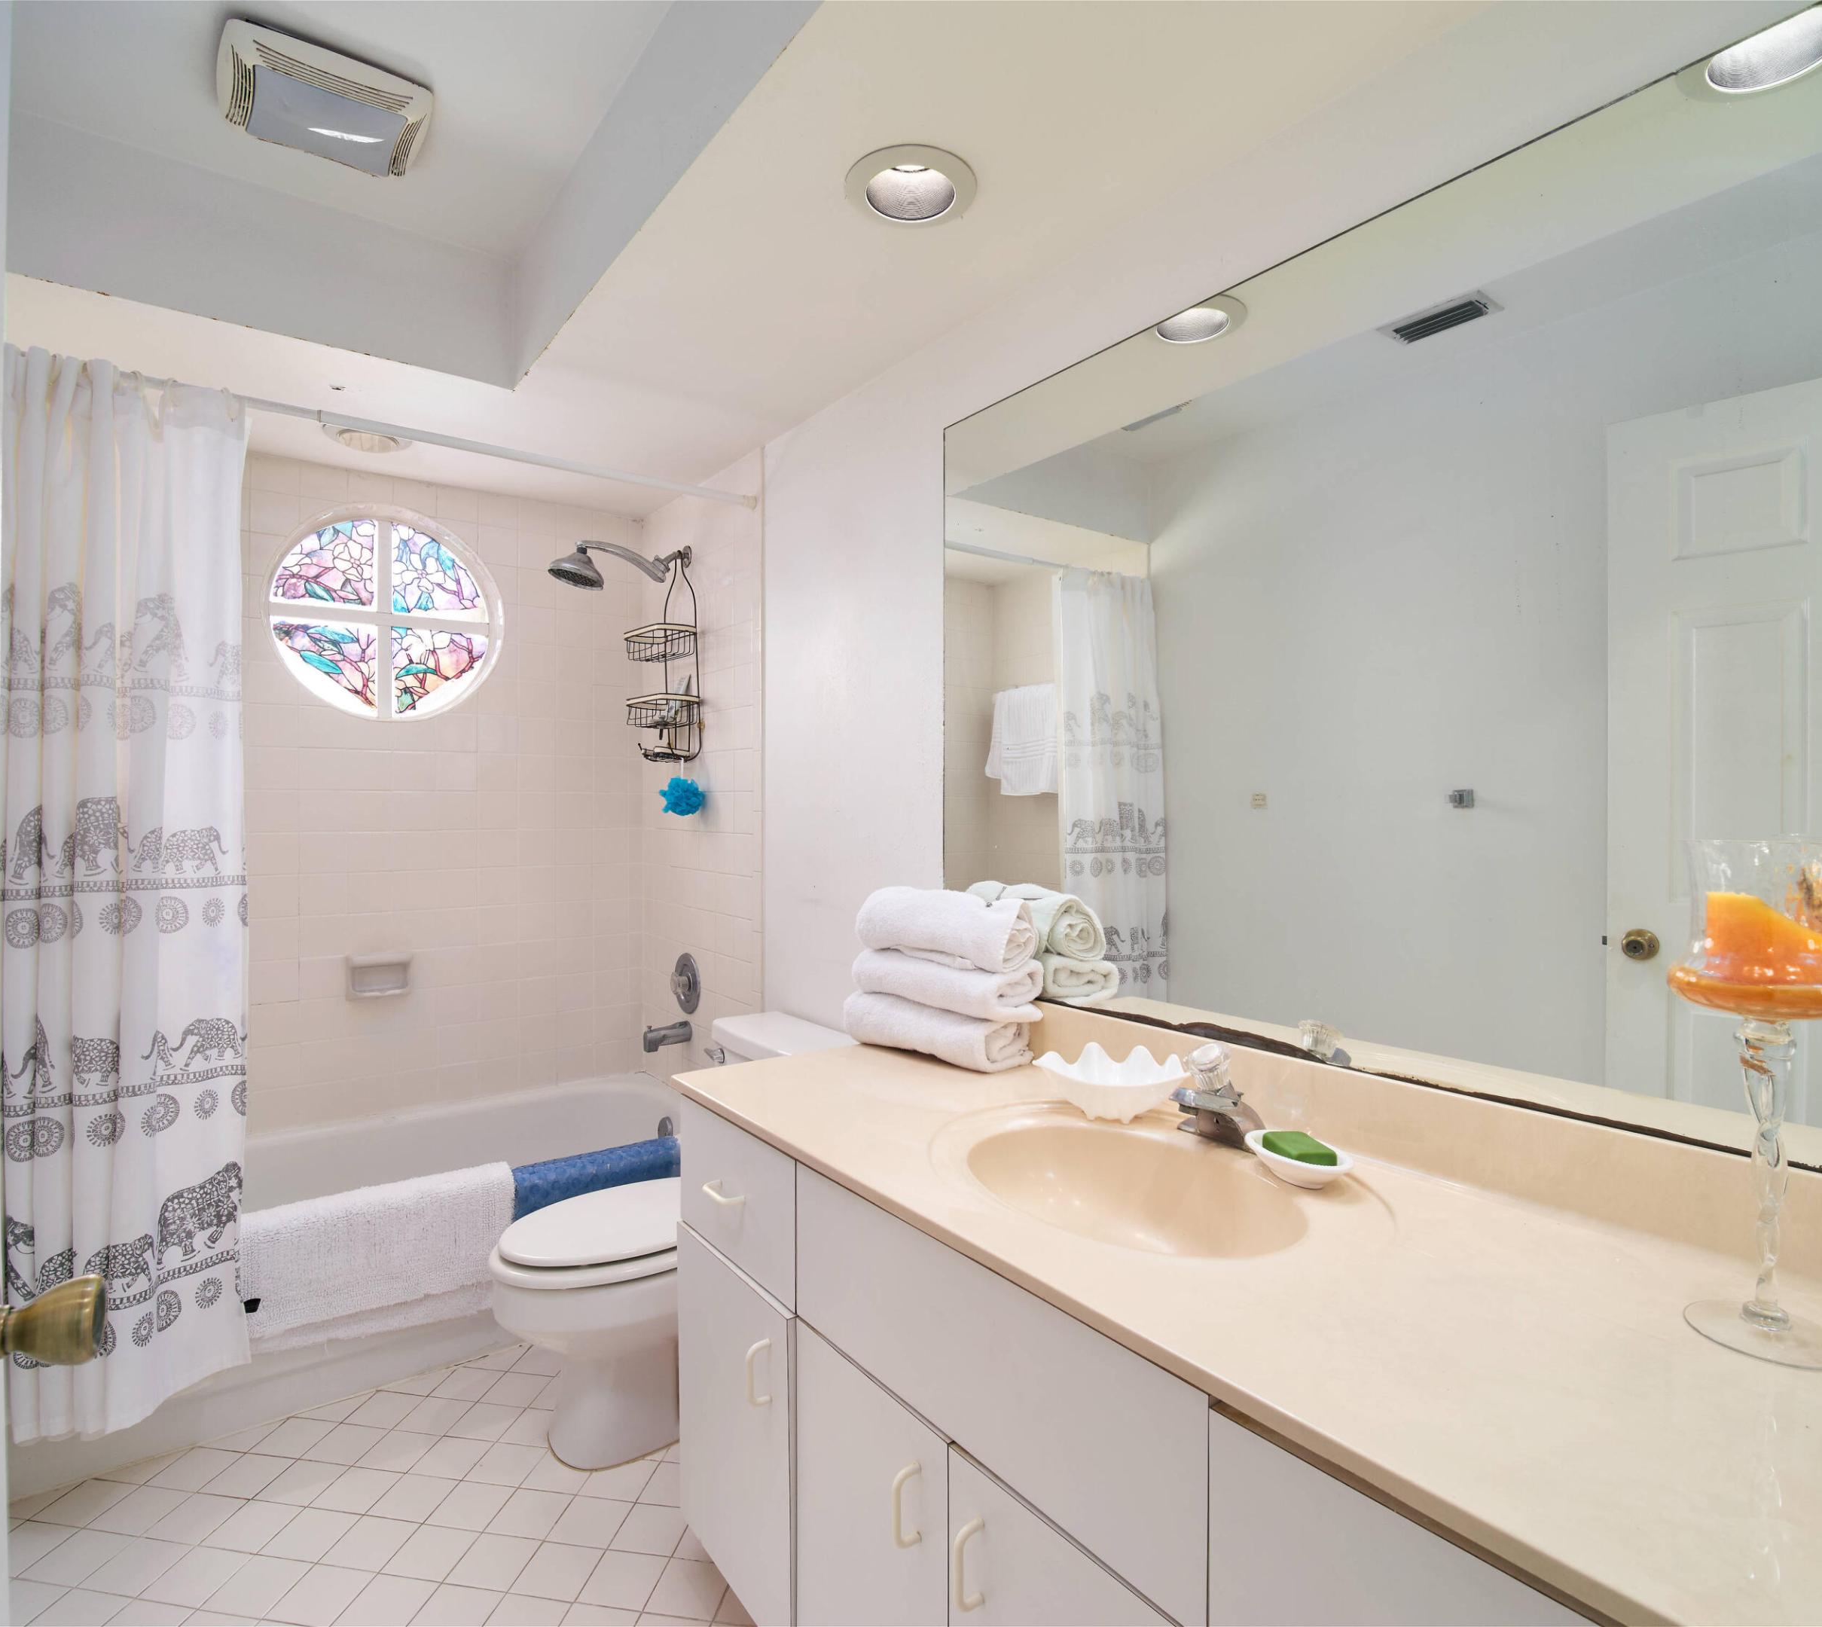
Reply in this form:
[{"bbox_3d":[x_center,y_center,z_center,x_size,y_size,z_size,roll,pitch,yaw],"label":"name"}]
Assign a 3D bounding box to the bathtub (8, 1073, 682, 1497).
[{"bbox_3d":[-1.379,1.078,2.247,1.575,0.424,0.713,0,0,-34],"label":"bathtub"}]

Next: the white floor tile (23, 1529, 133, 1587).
[{"bbox_3d":[-1.436,1.290,1.516,0.117,0.010,0.105,0,1,12],"label":"white floor tile"}]

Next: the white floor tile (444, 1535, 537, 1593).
[{"bbox_3d":[-0.714,1.290,1.506,0.114,0.010,0.102,0,1,11],"label":"white floor tile"}]

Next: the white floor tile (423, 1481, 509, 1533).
[{"bbox_3d":[-0.813,1.289,1.627,0.118,0.010,0.103,0,1,10],"label":"white floor tile"}]

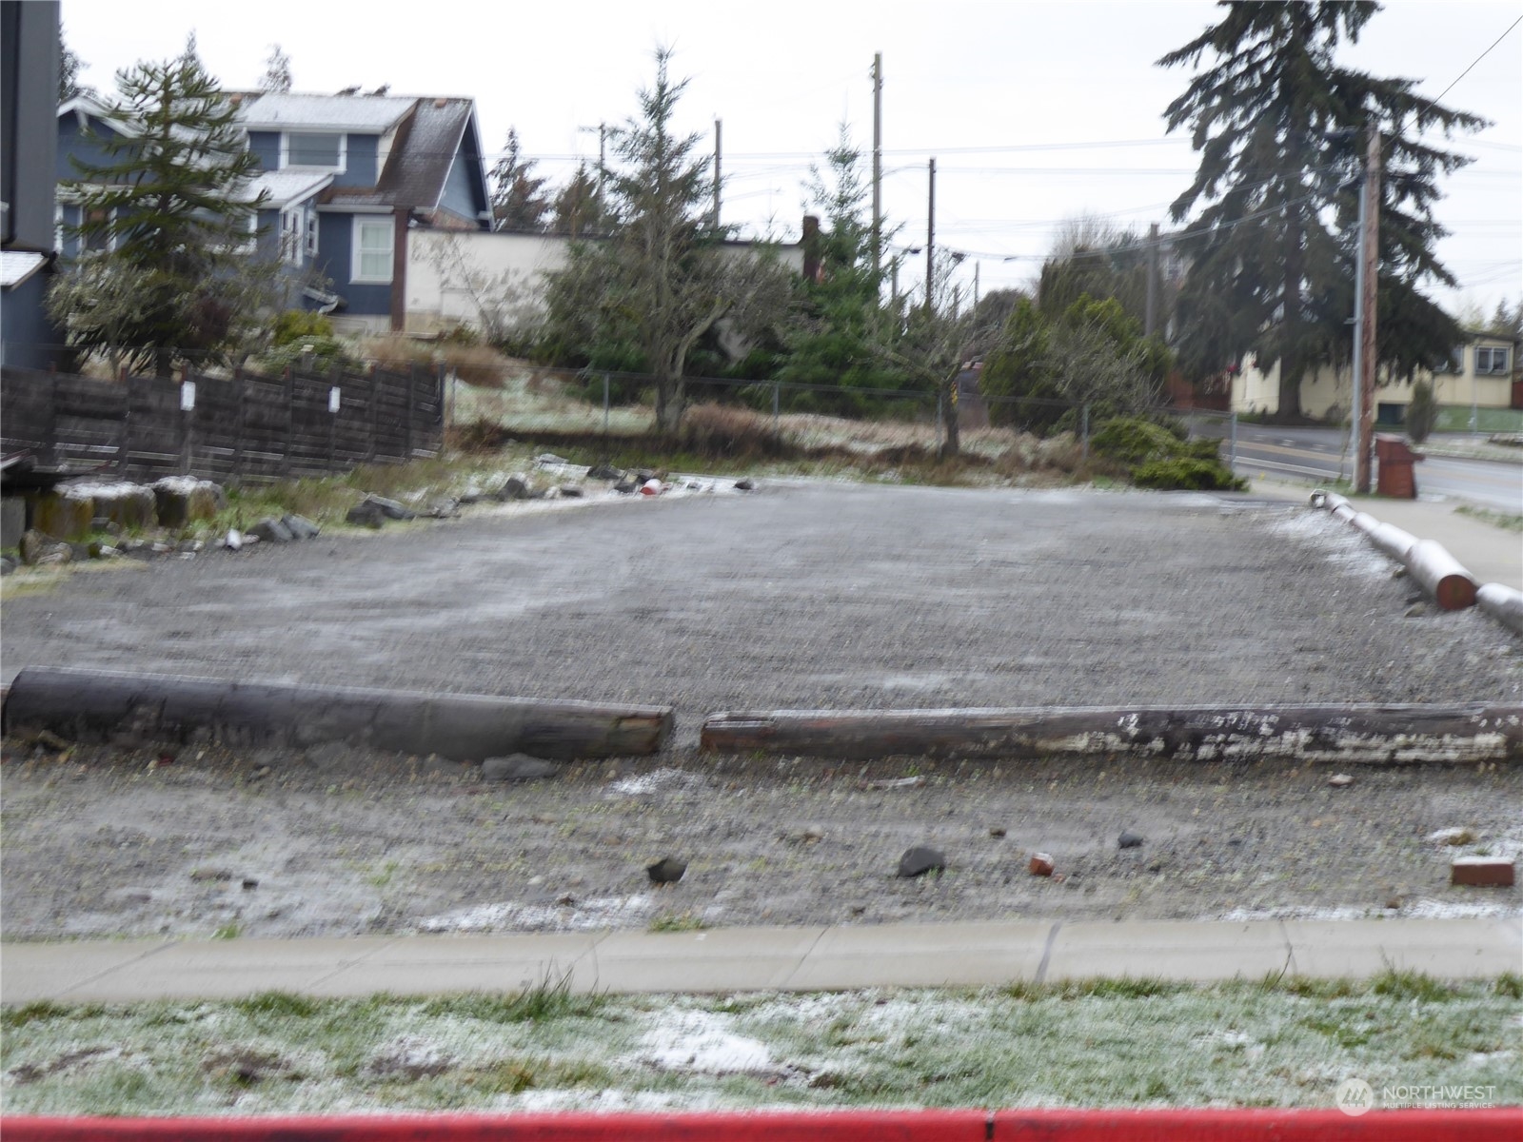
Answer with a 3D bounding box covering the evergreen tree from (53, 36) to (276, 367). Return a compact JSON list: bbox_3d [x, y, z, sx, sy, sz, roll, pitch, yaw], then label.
[{"bbox_3d":[-9.833,-5.910,54.000,3.500,5.400,3.500,2,2,7],"label":"evergreen tree"}]

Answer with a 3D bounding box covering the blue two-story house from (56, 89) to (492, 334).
[{"bbox_3d":[-13.744,-9.687,90.000,12.000,6.900,8.500,3,3,8],"label":"blue two-story house"}]

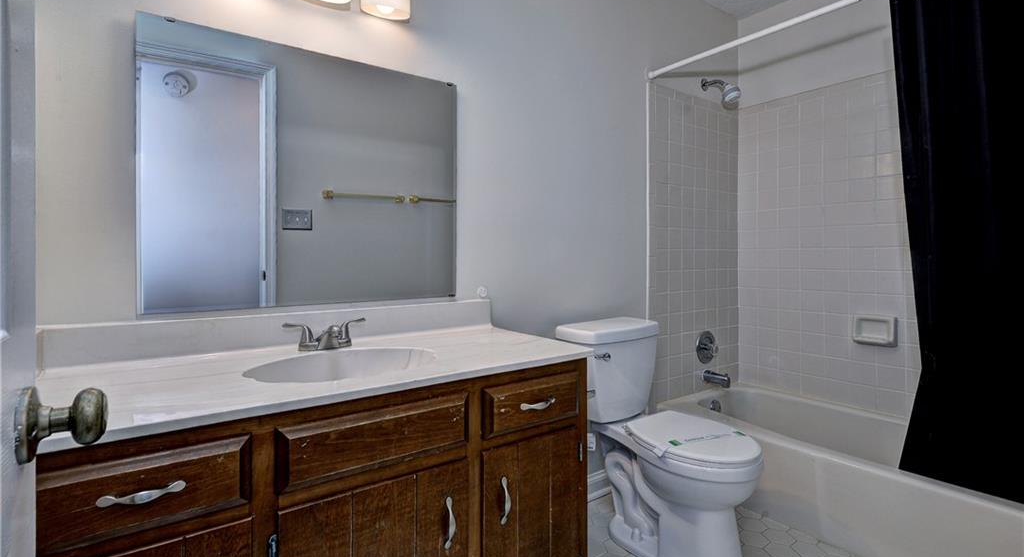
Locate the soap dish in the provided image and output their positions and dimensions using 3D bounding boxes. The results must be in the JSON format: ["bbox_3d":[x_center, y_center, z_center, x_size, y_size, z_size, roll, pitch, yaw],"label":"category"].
[{"bbox_3d":[1.698,0.243,2.131,0.045,0.129,0.161,-2,3,-34],"label":"soap dish"}]

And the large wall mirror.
[{"bbox_3d":[-0.571,-0.301,1.393,0.902,0.762,0.014,-2,3,-34],"label":"large wall mirror"}]

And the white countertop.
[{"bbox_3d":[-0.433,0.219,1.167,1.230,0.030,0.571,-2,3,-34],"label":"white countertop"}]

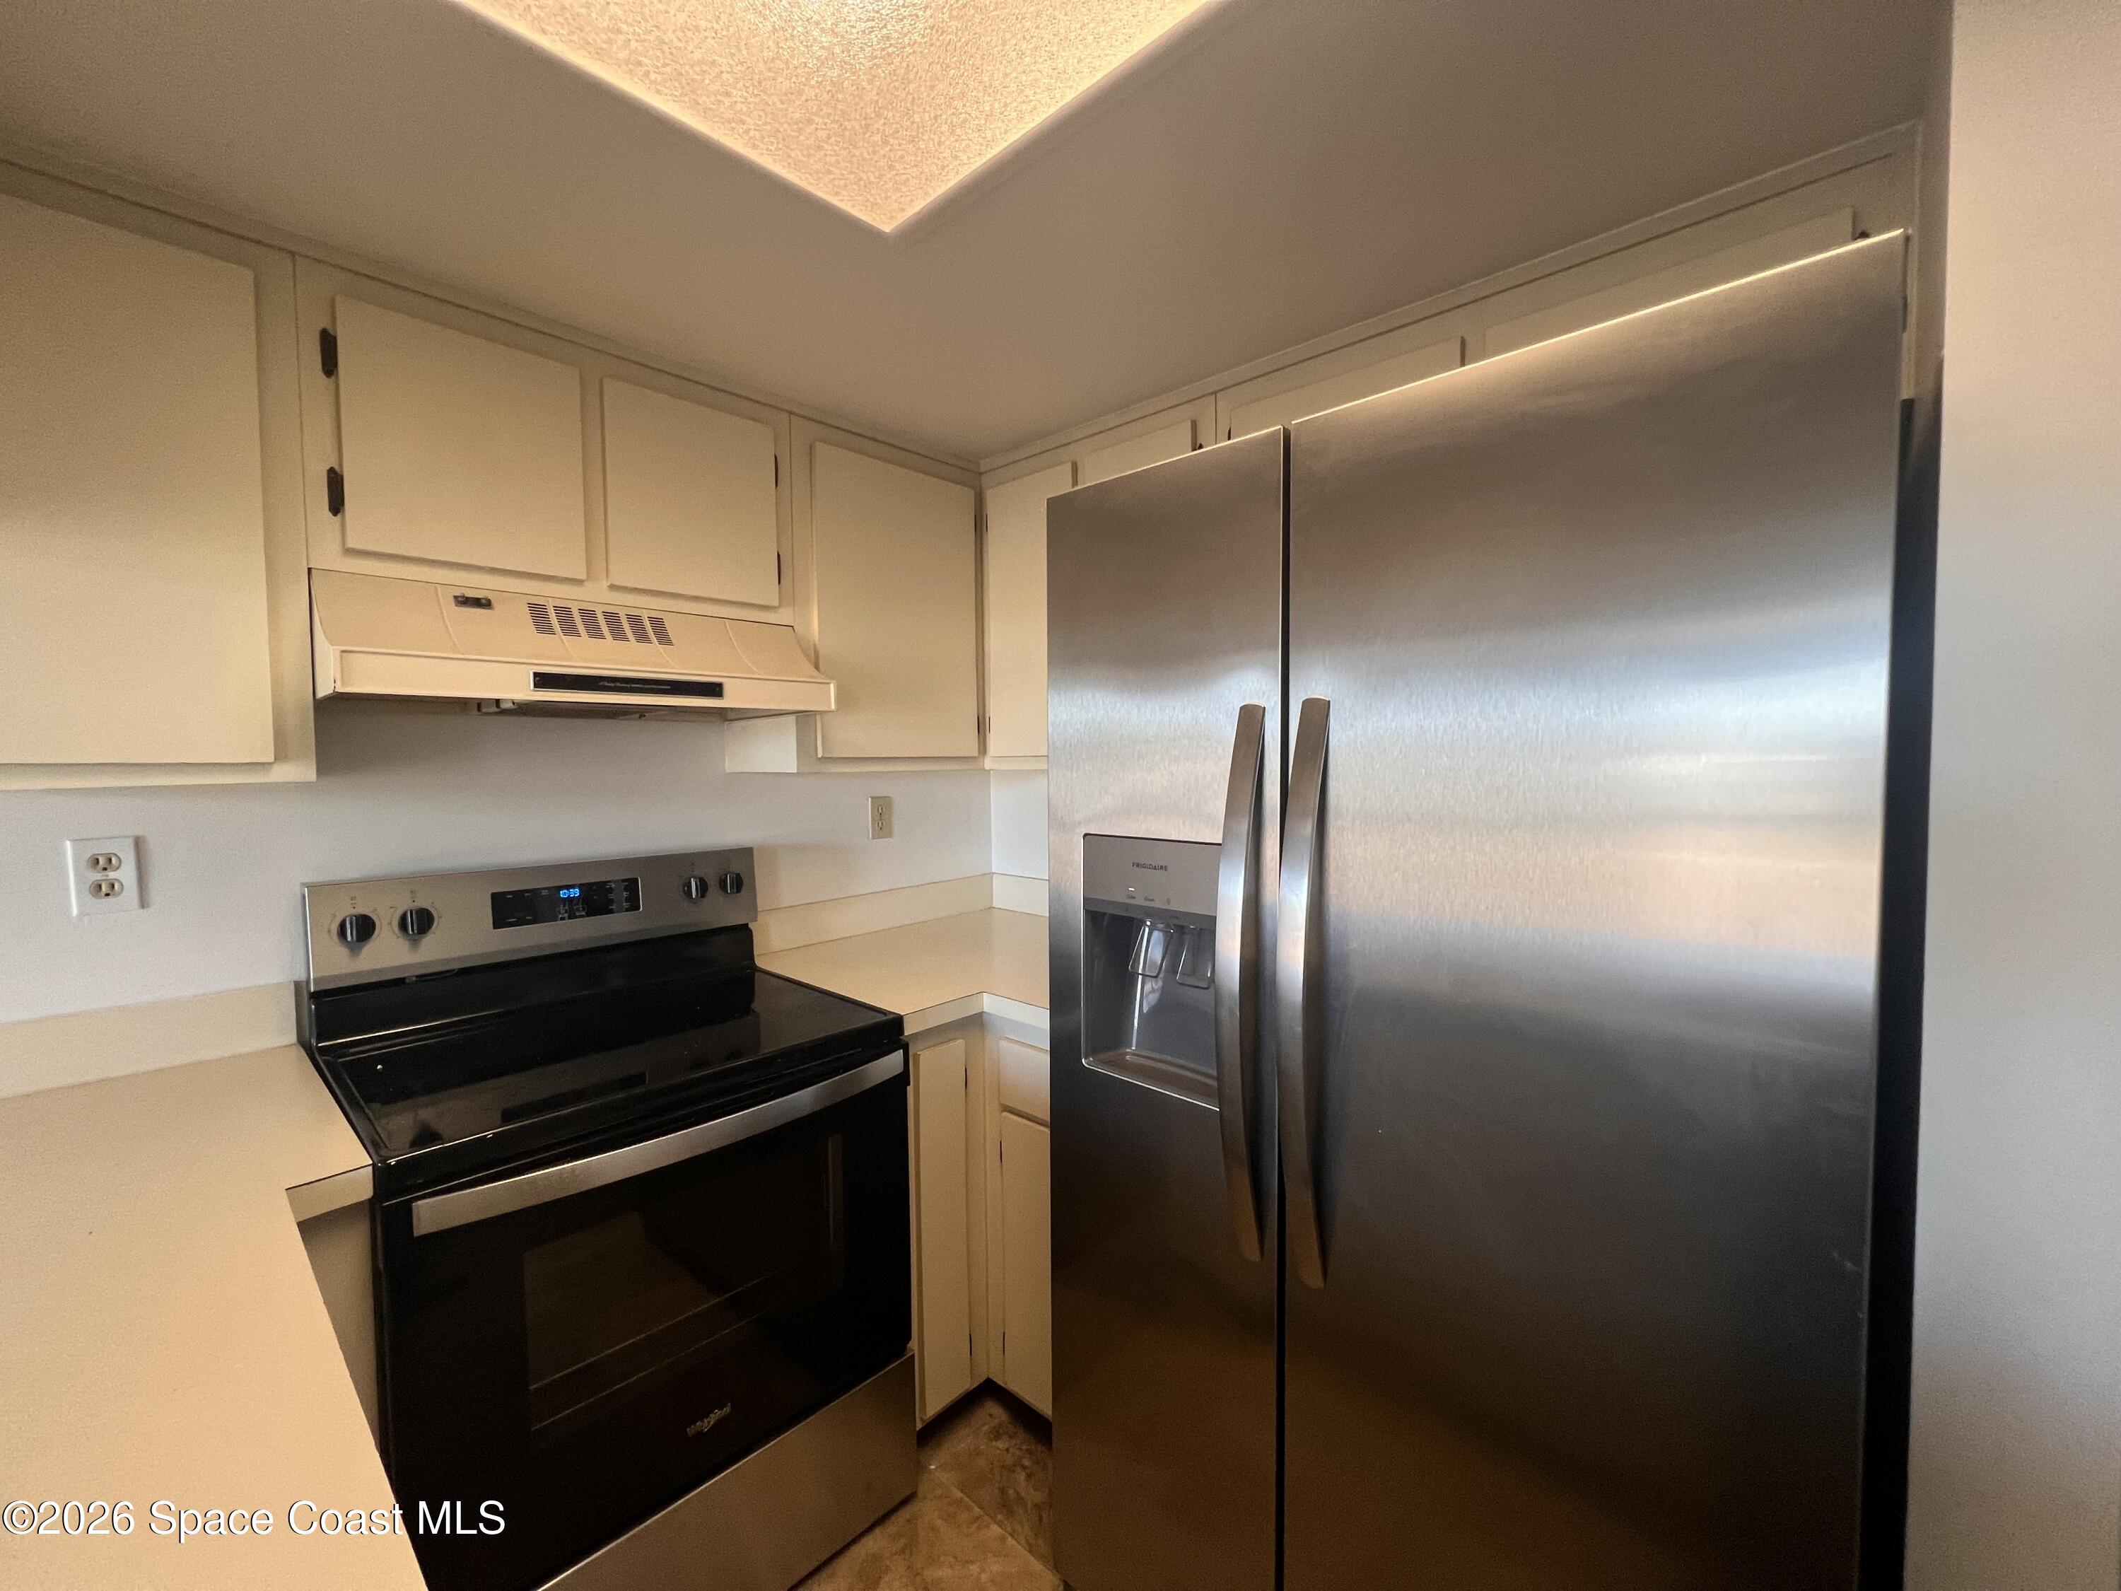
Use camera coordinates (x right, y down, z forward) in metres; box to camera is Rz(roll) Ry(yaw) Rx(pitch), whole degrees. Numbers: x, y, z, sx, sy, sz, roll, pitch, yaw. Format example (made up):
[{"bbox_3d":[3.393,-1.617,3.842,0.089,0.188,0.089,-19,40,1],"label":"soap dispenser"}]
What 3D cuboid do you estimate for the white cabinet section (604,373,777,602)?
[{"bbox_3d":[-0.827,-0.568,1.652,0.350,0.366,0.325,2,3,42],"label":"white cabinet section"}]

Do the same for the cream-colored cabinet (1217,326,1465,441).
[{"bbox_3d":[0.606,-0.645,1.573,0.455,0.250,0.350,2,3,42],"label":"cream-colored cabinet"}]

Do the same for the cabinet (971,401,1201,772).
[{"bbox_3d":[0.164,-0.445,1.985,0.685,0.747,0.350,2,3,42],"label":"cabinet"}]

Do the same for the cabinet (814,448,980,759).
[{"bbox_3d":[-0.502,-0.435,2.014,0.350,0.680,0.463,2,3,42],"label":"cabinet"}]

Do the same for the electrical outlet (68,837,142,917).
[{"bbox_3d":[-1.465,0.124,1.223,0.010,0.114,0.069,2,3,42],"label":"electrical outlet"}]

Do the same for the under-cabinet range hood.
[{"bbox_3d":[-0.897,-0.254,1.497,0.468,0.177,0.759,2,3,42],"label":"under-cabinet range hood"}]

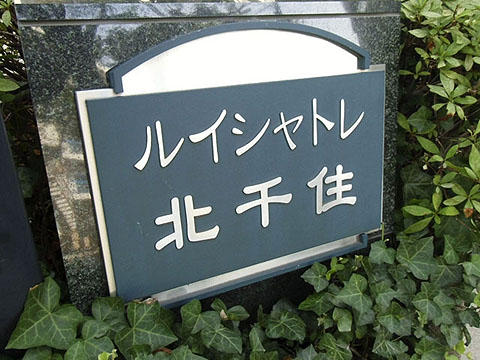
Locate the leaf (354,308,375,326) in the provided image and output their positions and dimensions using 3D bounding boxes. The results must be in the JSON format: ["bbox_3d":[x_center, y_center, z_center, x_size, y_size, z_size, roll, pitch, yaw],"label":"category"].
[{"bbox_3d":[0.246,0.272,0.658,0.043,0.044,0.012,-5,-13,0],"label":"leaf"}]

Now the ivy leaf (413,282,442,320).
[{"bbox_3d":[0.402,0.261,0.714,0.068,0.086,0.021,-4,-12,6],"label":"ivy leaf"}]

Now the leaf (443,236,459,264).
[{"bbox_3d":[0.474,0.157,0.750,0.036,0.067,0.015,5,-17,30],"label":"leaf"}]

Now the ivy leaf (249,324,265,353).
[{"bbox_3d":[0.029,0.274,0.575,0.024,0.048,0.010,-10,-30,7],"label":"ivy leaf"}]

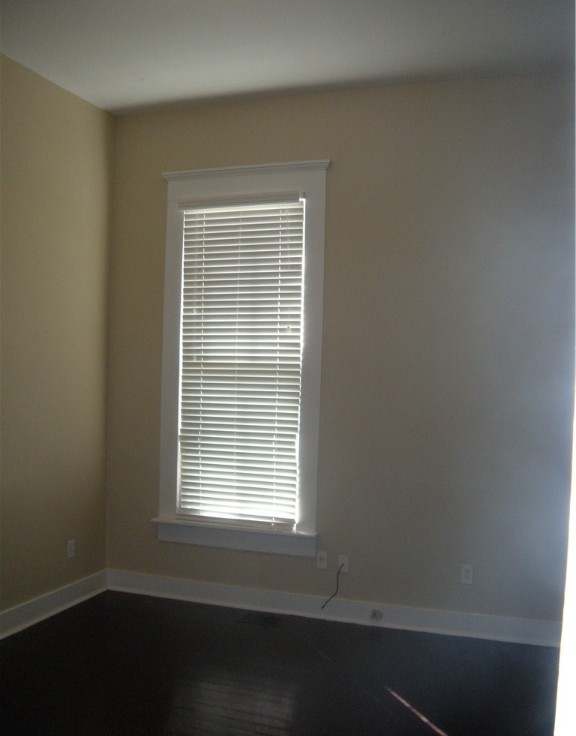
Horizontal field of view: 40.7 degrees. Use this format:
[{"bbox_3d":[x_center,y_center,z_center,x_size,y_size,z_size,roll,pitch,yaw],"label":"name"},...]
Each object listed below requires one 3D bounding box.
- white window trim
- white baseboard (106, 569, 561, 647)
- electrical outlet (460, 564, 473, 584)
[{"bbox_3d":[-0.333,-0.066,5.147,1.215,2.532,0.120,1,0,20],"label":"white window trim"},{"bbox_3d":[0.175,1.516,4.958,3.050,0.147,0.025,1,0,20],"label":"white baseboard"},{"bbox_3d":[1.072,1.237,4.640,0.070,0.113,0.012,1,0,20],"label":"electrical outlet"}]

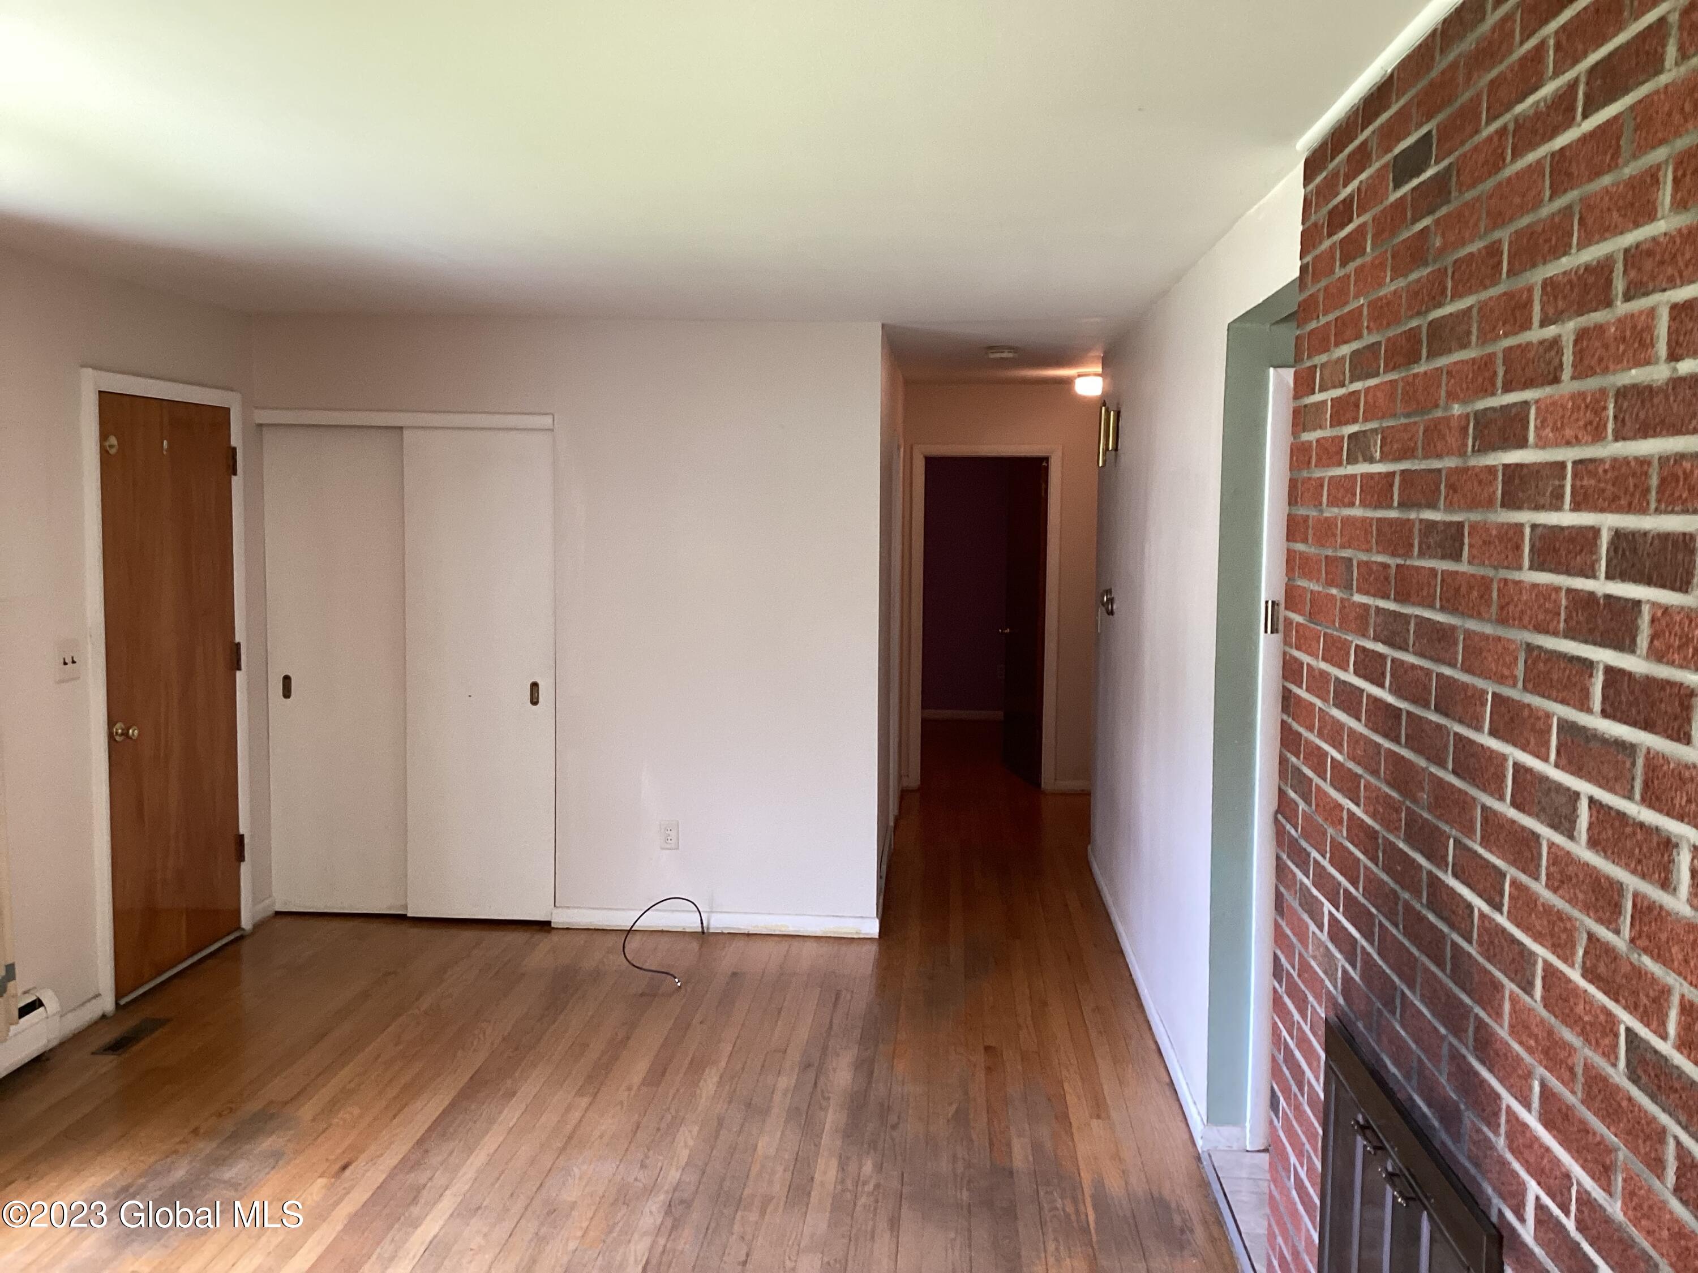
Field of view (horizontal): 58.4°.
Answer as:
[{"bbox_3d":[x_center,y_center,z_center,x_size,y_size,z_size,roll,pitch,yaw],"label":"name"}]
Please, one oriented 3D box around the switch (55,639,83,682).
[{"bbox_3d":[-2.471,0.075,4.816,0.020,0.124,0.122,1,5,4],"label":"switch"}]

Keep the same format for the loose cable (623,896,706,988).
[{"bbox_3d":[-0.721,1.121,5.752,0.310,0.190,0.670,1,5,4],"label":"loose cable"}]

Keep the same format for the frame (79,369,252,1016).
[{"bbox_3d":[-2.480,0.152,5.505,0.130,2.122,1.108,1,5,4],"label":"frame"}]

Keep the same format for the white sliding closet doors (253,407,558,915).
[{"bbox_3d":[-1.765,0.132,6.131,1.207,2.072,0.130,1,5,4],"label":"white sliding closet doors"}]

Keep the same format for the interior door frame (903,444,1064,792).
[{"bbox_3d":[0.820,-0.105,9.198,0.899,2.083,0.130,1,5,4],"label":"interior door frame"}]

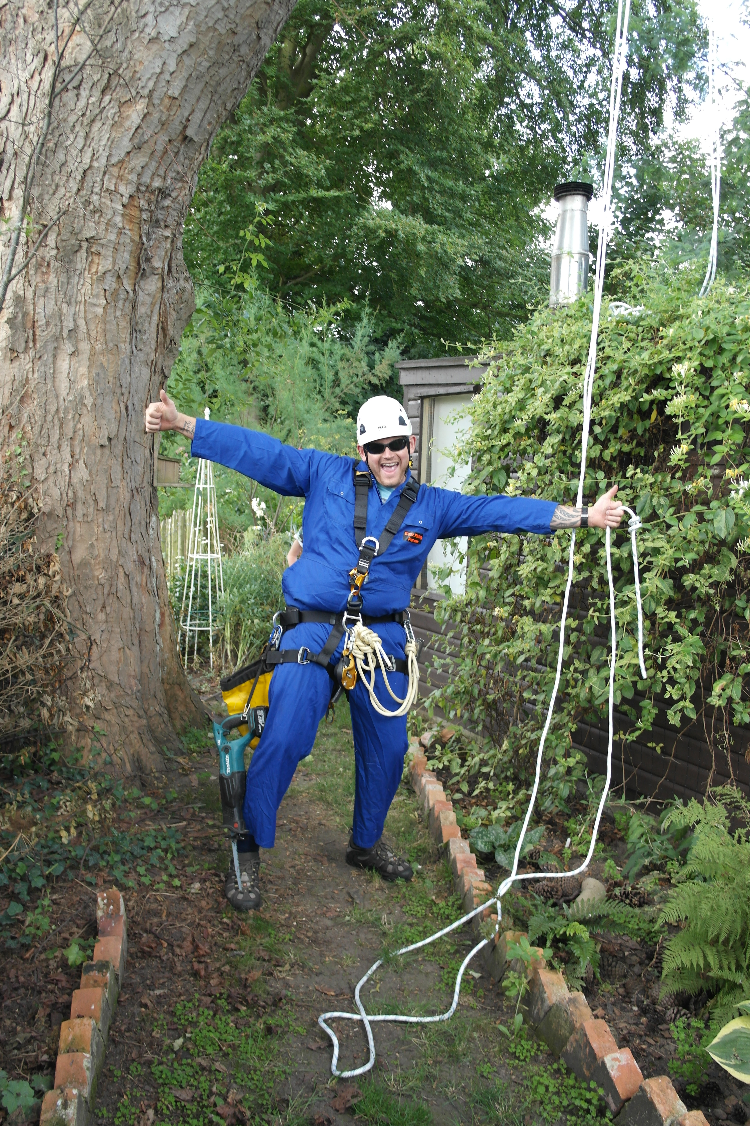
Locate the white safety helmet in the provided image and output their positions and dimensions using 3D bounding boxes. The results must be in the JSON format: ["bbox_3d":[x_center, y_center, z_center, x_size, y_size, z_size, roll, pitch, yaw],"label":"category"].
[{"bbox_3d":[0.034,-0.503,3.320,0.205,0.168,0.270,-9,8,4],"label":"white safety helmet"}]

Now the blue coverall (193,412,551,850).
[{"bbox_3d":[-0.021,0.243,3.321,1.320,1.460,0.520,2,5,0],"label":"blue coverall"}]

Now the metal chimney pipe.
[{"bbox_3d":[1.067,-1.705,5.100,0.210,0.740,0.210,2,5,0],"label":"metal chimney pipe"}]

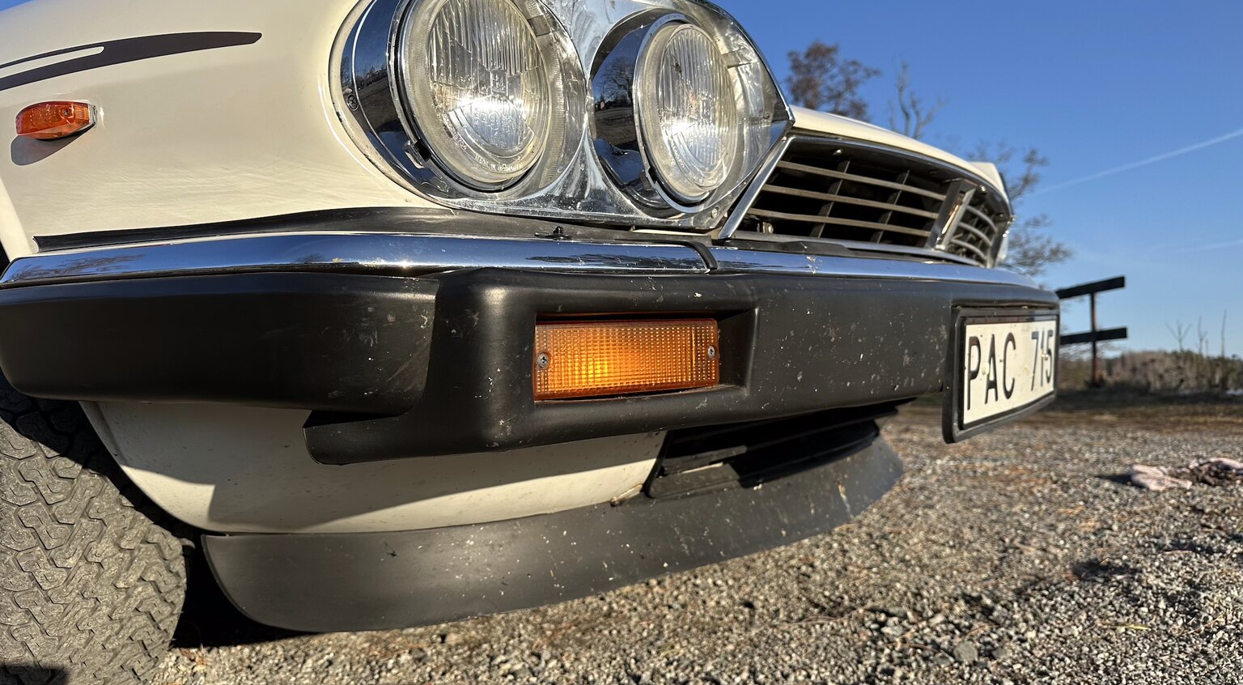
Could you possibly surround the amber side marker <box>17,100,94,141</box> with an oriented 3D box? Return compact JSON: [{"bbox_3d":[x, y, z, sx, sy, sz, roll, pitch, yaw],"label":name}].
[{"bbox_3d":[-0.482,-0.190,0.735,0.090,0.030,0.024,0,1,31],"label":"amber side marker"}]

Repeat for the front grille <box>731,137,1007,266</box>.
[{"bbox_3d":[0.430,-0.166,1.150,0.100,0.105,1.000,0,2,36],"label":"front grille"}]

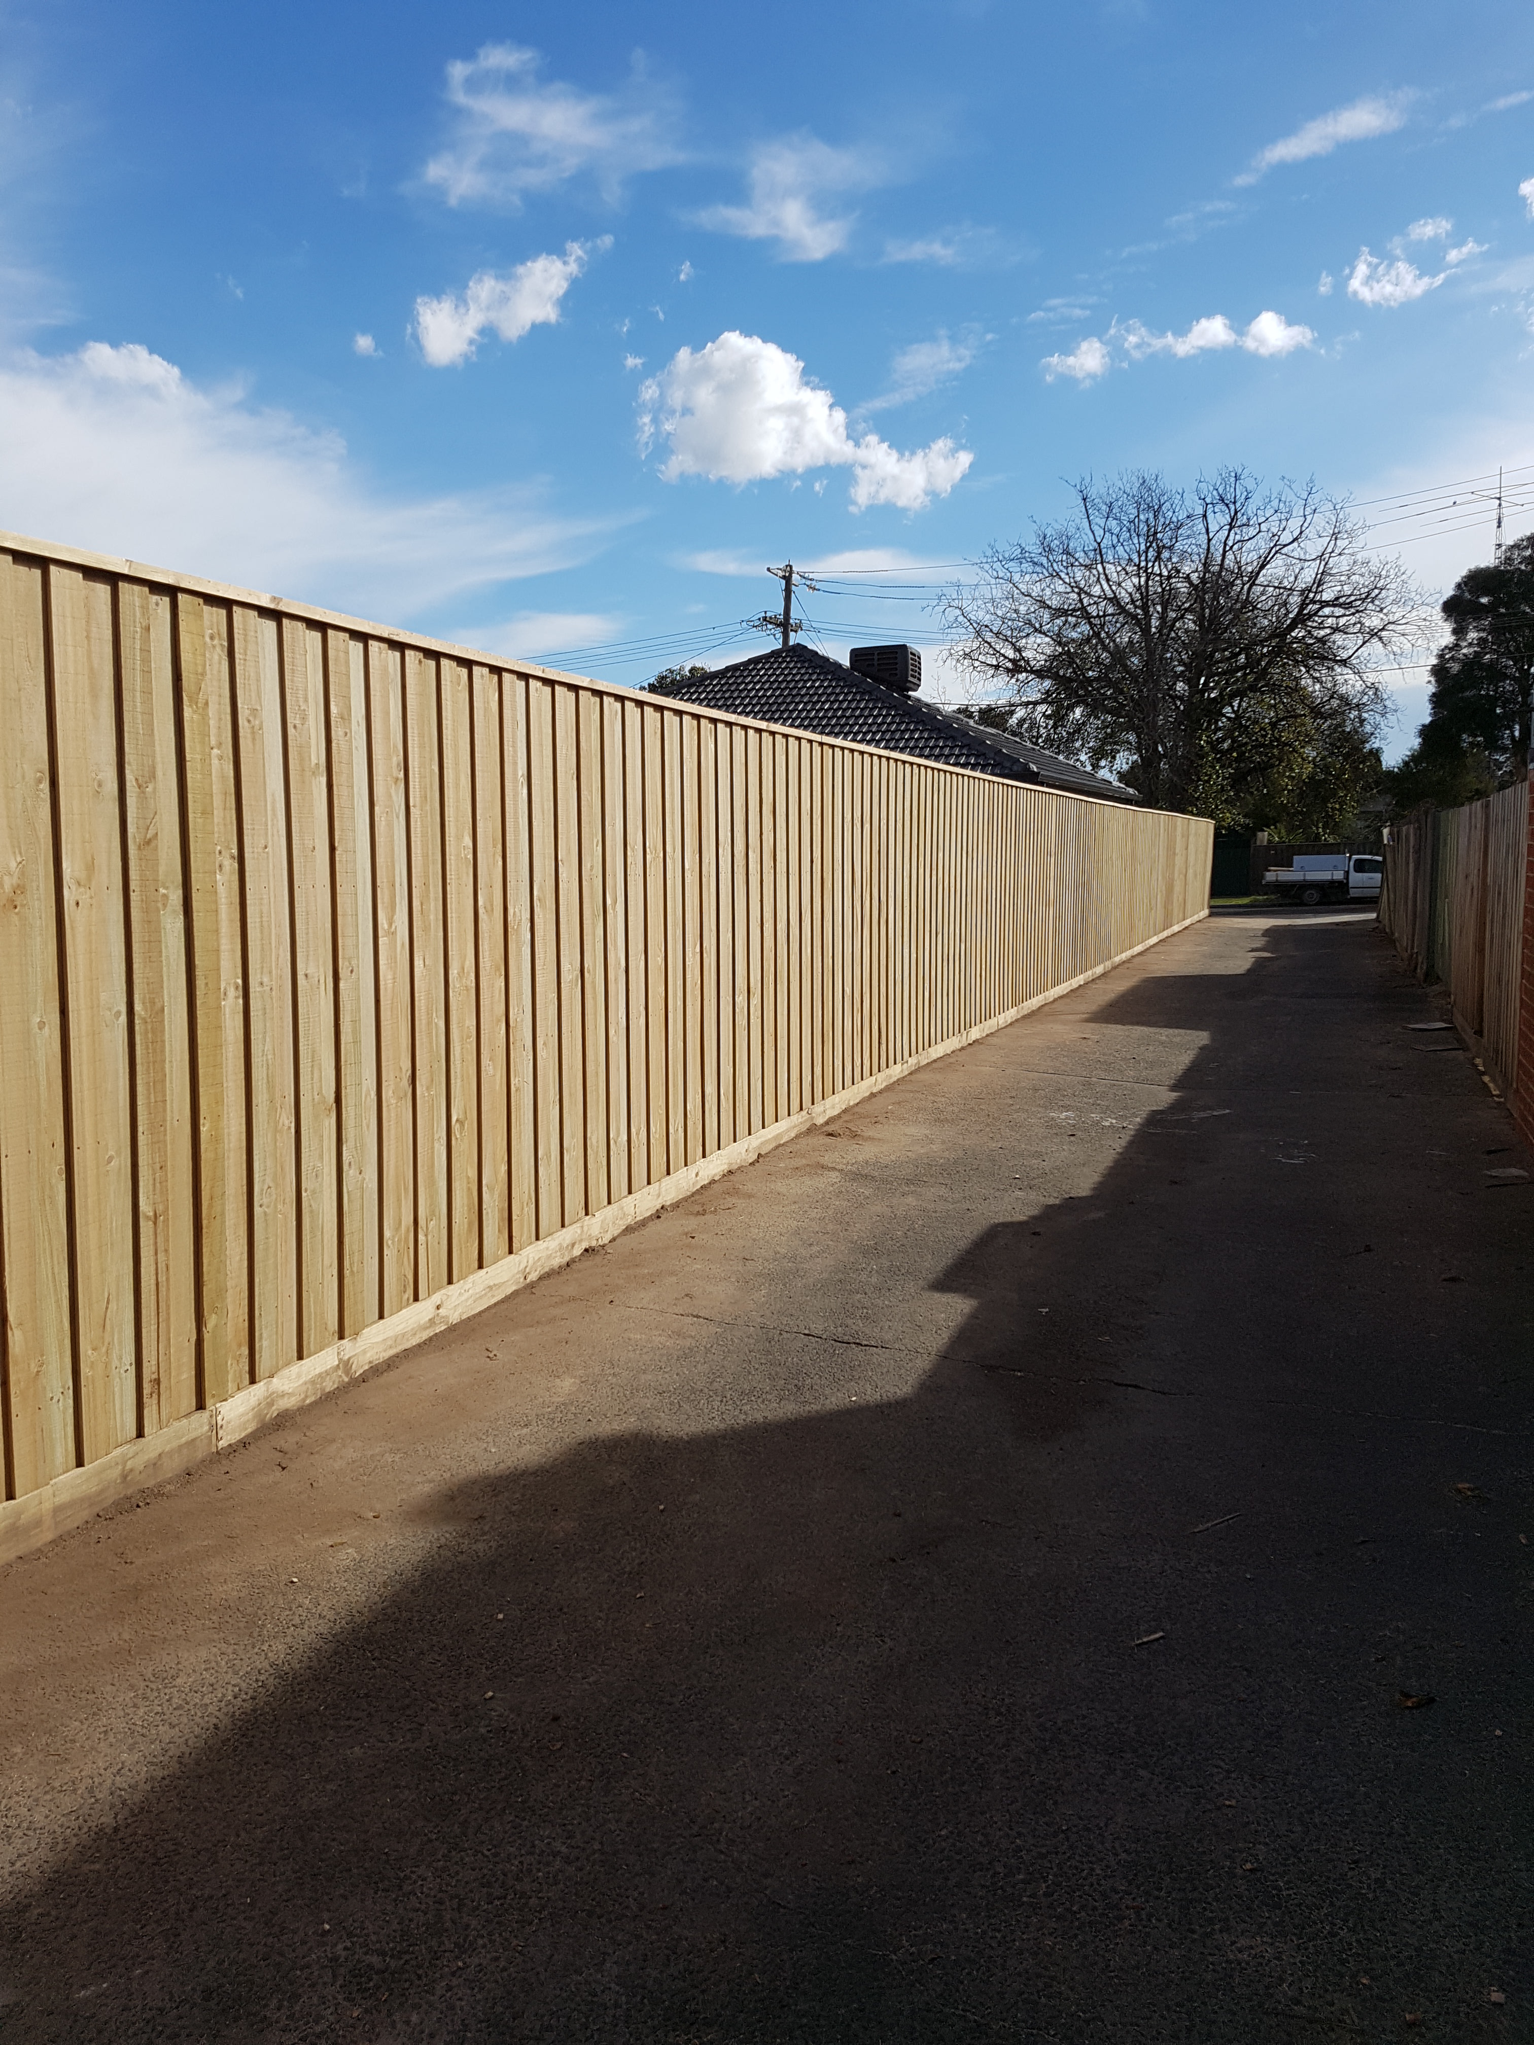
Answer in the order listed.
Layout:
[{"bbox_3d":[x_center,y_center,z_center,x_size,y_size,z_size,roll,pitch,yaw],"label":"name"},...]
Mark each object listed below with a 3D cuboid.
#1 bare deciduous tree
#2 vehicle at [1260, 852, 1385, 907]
[{"bbox_3d":[14.766,-12.005,55.478,16.000,15.300,15.000,2,7,20],"label":"bare deciduous tree"},{"bbox_3d":[18.829,-4.620,49.800,5.100,1.740,1.830,2,7,18],"label":"vehicle"}]

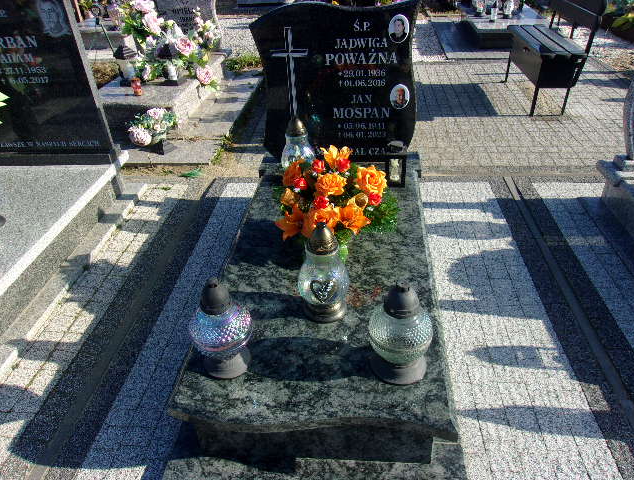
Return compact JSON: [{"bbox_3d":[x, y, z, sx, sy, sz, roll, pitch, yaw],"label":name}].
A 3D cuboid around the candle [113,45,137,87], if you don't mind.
[{"bbox_3d":[-1.645,-1.484,4.240,0.168,0.315,0.168,1,34,5],"label":"candle"}]

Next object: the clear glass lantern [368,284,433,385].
[{"bbox_3d":[0.243,0.253,1.444,0.188,0.310,0.188,1,34,5],"label":"clear glass lantern"}]

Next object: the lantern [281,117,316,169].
[{"bbox_3d":[-0.083,-0.413,2.416,0.167,0.360,0.167,1,34,5],"label":"lantern"}]

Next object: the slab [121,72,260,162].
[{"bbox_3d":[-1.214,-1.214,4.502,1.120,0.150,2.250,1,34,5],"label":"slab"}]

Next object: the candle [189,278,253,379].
[{"bbox_3d":[-0.286,0.249,1.486,0.190,0.312,0.190,1,34,5],"label":"candle"}]

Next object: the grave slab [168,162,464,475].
[{"bbox_3d":[0.053,0.215,2.100,0.860,0.342,1.600,1,34,5],"label":"grave slab"}]

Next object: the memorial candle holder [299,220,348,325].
[{"bbox_3d":[0.021,0.100,1.657,0.167,0.345,0.167,-2,34,1],"label":"memorial candle holder"}]

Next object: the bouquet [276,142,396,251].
[{"bbox_3d":[0.083,-0.151,1.996,0.470,0.380,0.420,1,34,5],"label":"bouquet"}]

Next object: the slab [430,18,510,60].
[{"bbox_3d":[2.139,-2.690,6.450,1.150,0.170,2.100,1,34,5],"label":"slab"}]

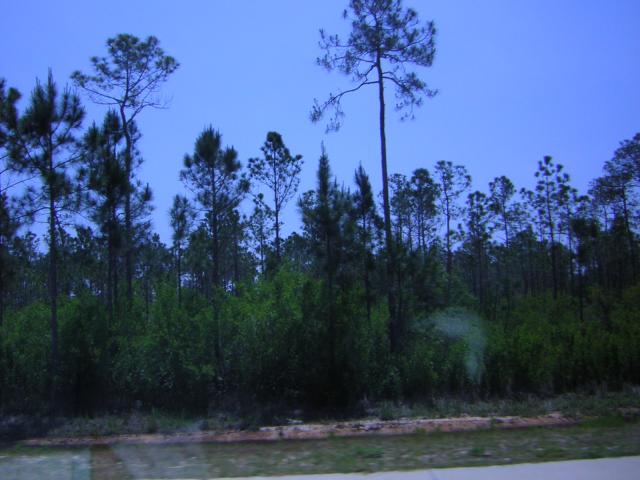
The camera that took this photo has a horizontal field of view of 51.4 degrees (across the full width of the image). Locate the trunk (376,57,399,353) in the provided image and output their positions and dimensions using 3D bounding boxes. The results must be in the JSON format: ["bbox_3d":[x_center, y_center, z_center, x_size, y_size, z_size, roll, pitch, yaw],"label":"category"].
[{"bbox_3d":[2.210,-1.250,22.050,0.310,9.970,0.310,-2,-6,0],"label":"trunk"}]

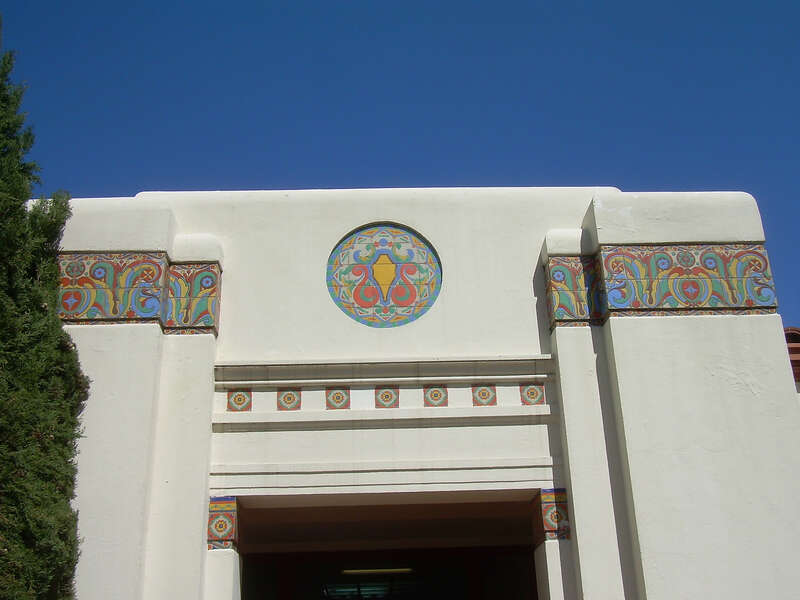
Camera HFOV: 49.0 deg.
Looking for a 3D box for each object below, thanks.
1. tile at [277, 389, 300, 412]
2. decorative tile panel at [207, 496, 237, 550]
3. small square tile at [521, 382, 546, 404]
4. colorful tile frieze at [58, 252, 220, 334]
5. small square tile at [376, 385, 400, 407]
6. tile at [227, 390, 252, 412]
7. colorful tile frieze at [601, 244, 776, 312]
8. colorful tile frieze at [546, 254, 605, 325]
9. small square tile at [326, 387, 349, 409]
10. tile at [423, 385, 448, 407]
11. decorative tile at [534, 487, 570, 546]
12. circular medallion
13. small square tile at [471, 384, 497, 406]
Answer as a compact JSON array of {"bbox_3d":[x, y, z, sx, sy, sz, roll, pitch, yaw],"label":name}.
[{"bbox_3d":[-0.716,0.643,5.673,0.154,0.153,0.020,-1,-23,-2],"label":"tile"},{"bbox_3d":[-1.055,1.339,5.250,0.157,0.307,0.060,-1,-22,-2],"label":"decorative tile panel"},{"bbox_3d":[0.885,0.628,5.856,0.157,0.157,0.025,-1,-21,-2],"label":"small square tile"},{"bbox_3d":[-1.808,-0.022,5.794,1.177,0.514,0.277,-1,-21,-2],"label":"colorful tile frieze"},{"bbox_3d":[-0.079,0.618,5.600,0.152,0.152,0.020,-1,-23,-2],"label":"small square tile"},{"bbox_3d":[-1.013,0.634,5.560,0.153,0.152,0.020,-1,-23,-2],"label":"tile"},{"bbox_3d":[1.870,-0.128,5.705,1.084,0.490,0.050,-1,-23,-2],"label":"colorful tile frieze"},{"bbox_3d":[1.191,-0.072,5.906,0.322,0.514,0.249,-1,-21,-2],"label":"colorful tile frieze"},{"bbox_3d":[-0.405,0.649,5.807,0.157,0.157,0.025,-1,-21,-2],"label":"small square tile"},{"bbox_3d":[0.234,0.626,5.714,0.155,0.151,0.020,-1,-23,-2],"label":"tile"},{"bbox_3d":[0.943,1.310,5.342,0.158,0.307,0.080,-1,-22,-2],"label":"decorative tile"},{"bbox_3d":[-0.102,-0.169,5.939,0.780,0.783,0.040,-1,-23,-2],"label":"circular medallion"},{"bbox_3d":[0.563,0.634,5.844,0.157,0.157,0.025,-1,-21,-2],"label":"small square tile"}]

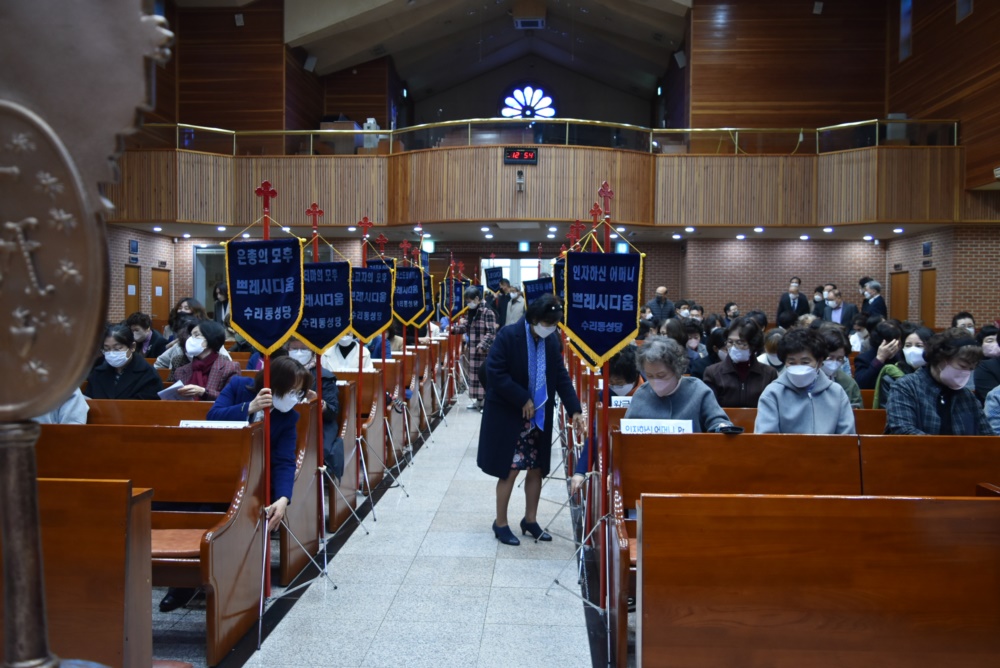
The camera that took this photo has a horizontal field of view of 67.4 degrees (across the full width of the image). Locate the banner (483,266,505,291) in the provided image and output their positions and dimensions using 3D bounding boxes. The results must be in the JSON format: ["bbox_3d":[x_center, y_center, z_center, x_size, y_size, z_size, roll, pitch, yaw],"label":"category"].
[{"bbox_3d":[-0.105,-1.074,15.200,0.355,0.530,0.040,-4,3,3],"label":"banner"}]

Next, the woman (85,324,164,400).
[{"bbox_3d":[-2.348,0.578,4.654,0.500,1.280,0.740,0,3,3],"label":"woman"}]

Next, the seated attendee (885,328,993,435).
[{"bbox_3d":[2.243,0.639,3.796,0.560,1.270,0.740,0,3,-5],"label":"seated attendee"}]

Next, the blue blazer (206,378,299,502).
[{"bbox_3d":[-1.251,0.517,3.823,0.480,0.630,0.420,-1,3,-15],"label":"blue blazer"}]

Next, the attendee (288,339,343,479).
[{"bbox_3d":[-1.208,0.580,4.613,0.520,1.280,0.760,0,3,-3],"label":"attendee"}]

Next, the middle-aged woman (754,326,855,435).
[{"bbox_3d":[1.426,0.631,3.491,0.500,1.280,0.740,0,3,3],"label":"middle-aged woman"}]

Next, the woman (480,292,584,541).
[{"bbox_3d":[0.189,0.501,4.495,0.620,1.480,0.500,-2,3,-32],"label":"woman"}]

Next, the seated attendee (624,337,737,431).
[{"bbox_3d":[0.901,0.652,3.831,0.560,1.240,0.780,0,3,3],"label":"seated attendee"}]

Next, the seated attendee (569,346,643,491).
[{"bbox_3d":[0.685,0.644,4.303,0.580,1.180,0.750,1,3,11],"label":"seated attendee"}]

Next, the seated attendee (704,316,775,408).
[{"bbox_3d":[1.533,0.587,4.685,0.500,1.290,0.720,0,3,3],"label":"seated attendee"}]

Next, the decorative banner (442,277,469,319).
[{"bbox_3d":[-0.652,-0.501,10.640,0.350,0.550,0.060,0,3,3],"label":"decorative banner"}]

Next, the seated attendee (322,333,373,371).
[{"bbox_3d":[-1.311,0.497,6.429,0.480,1.280,0.740,0,3,3],"label":"seated attendee"}]

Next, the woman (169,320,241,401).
[{"bbox_3d":[-1.953,0.578,4.877,0.500,1.290,0.720,1,3,21],"label":"woman"}]

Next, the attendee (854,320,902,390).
[{"bbox_3d":[2.820,0.554,5.505,0.520,1.280,0.720,-1,3,-19],"label":"attendee"}]

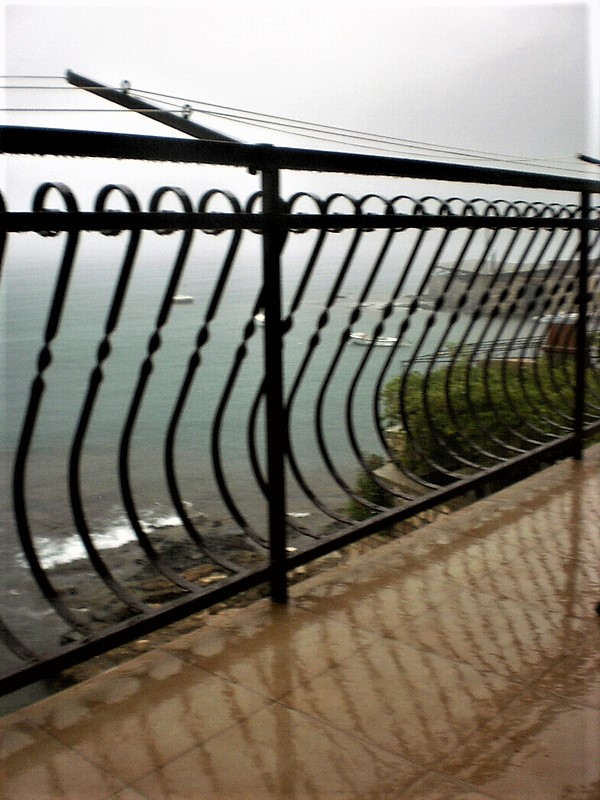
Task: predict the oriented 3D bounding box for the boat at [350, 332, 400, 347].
[{"bbox_3d":[8.850,-7.050,103.380,6.000,1.250,2.050,2,10,18],"label":"boat"}]

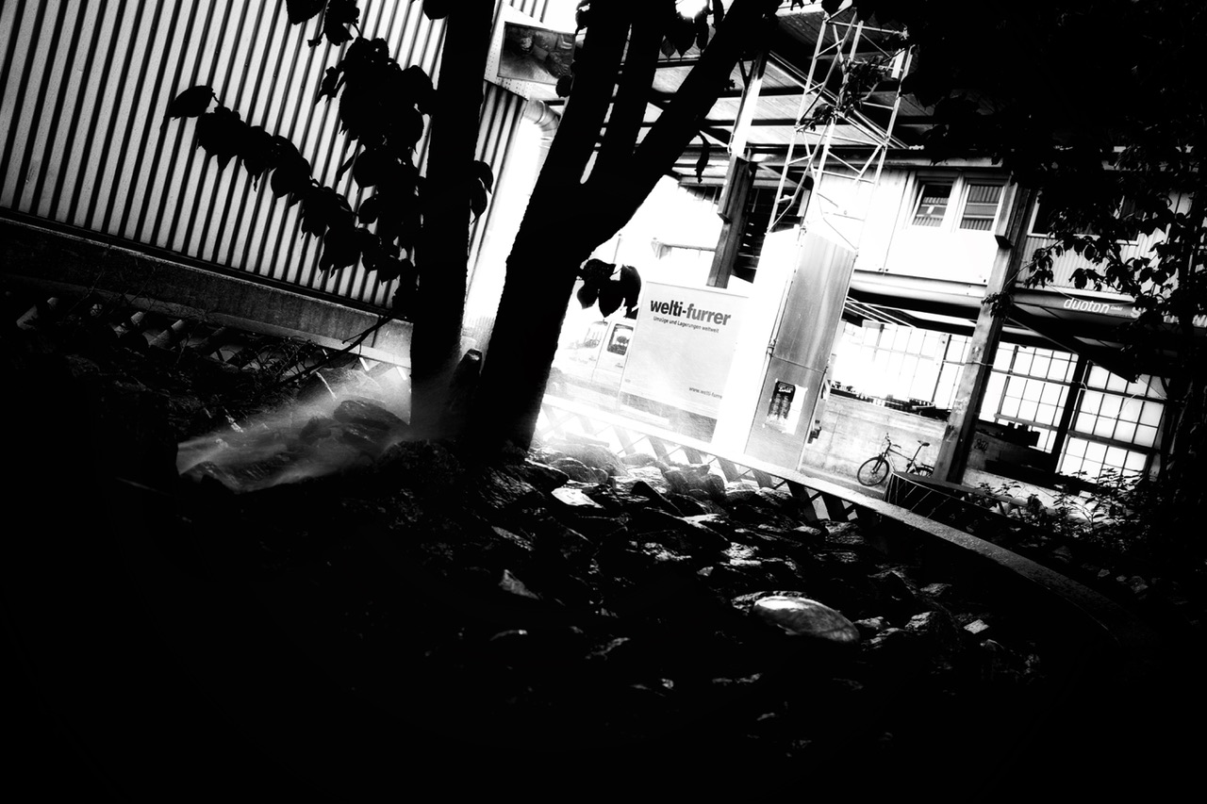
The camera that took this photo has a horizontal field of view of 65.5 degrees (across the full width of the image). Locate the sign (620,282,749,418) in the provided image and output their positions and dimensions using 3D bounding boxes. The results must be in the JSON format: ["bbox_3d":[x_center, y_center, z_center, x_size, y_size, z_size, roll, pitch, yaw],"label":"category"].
[{"bbox_3d":[1.634,-1.044,18.413,0.120,2.343,3.000,13,3,-43],"label":"sign"}]

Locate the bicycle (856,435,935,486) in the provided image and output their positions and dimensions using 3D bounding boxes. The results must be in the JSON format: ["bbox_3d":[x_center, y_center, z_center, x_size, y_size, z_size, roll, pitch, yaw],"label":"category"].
[{"bbox_3d":[5.848,1.271,18.489,0.580,1.120,1.740,13,3,-44],"label":"bicycle"}]

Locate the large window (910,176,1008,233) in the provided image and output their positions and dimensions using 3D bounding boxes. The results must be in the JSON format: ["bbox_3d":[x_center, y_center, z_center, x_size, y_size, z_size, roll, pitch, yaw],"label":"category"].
[{"bbox_3d":[7.146,-4.019,18.946,0.150,1.130,1.850,13,3,-44],"label":"large window"}]

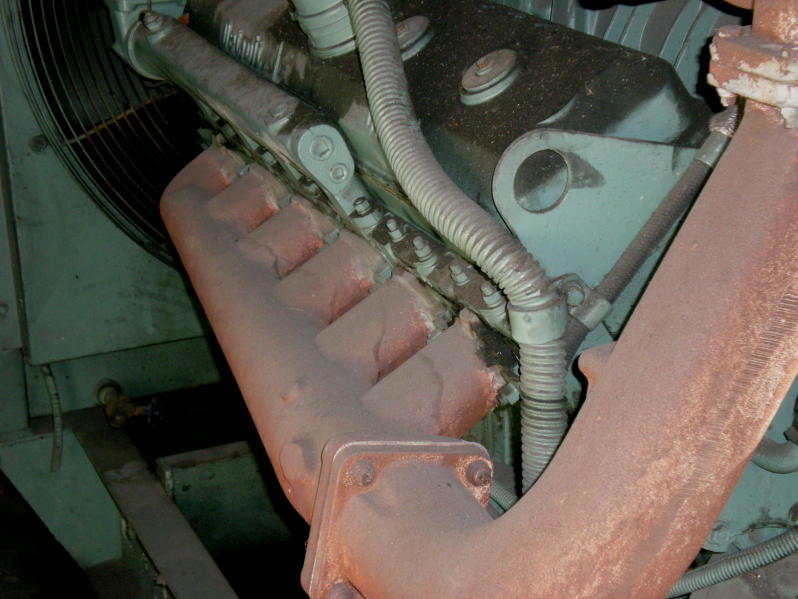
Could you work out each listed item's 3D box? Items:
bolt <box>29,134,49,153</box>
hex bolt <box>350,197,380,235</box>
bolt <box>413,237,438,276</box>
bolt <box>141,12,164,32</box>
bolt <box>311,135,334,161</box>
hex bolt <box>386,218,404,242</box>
[{"bbox_3d":[-0.527,-0.229,2.500,0.027,0.027,0.013,-11,24,-23],"label":"bolt"},{"bbox_3d":[-0.038,-0.096,1.940,0.030,0.032,0.030,-32,30,-13],"label":"hex bolt"},{"bbox_3d":[0.028,-0.048,1.820,0.023,0.041,0.023,-32,30,-13],"label":"bolt"},{"bbox_3d":[-0.348,-0.392,2.420,0.027,0.023,0.027,-32,30,-13],"label":"bolt"},{"bbox_3d":[-0.087,-0.173,1.940,0.026,0.026,0.013,-32,30,-13],"label":"bolt"},{"bbox_3d":[-0.004,-0.075,1.870,0.017,0.025,0.017,-32,30,-13],"label":"hex bolt"}]

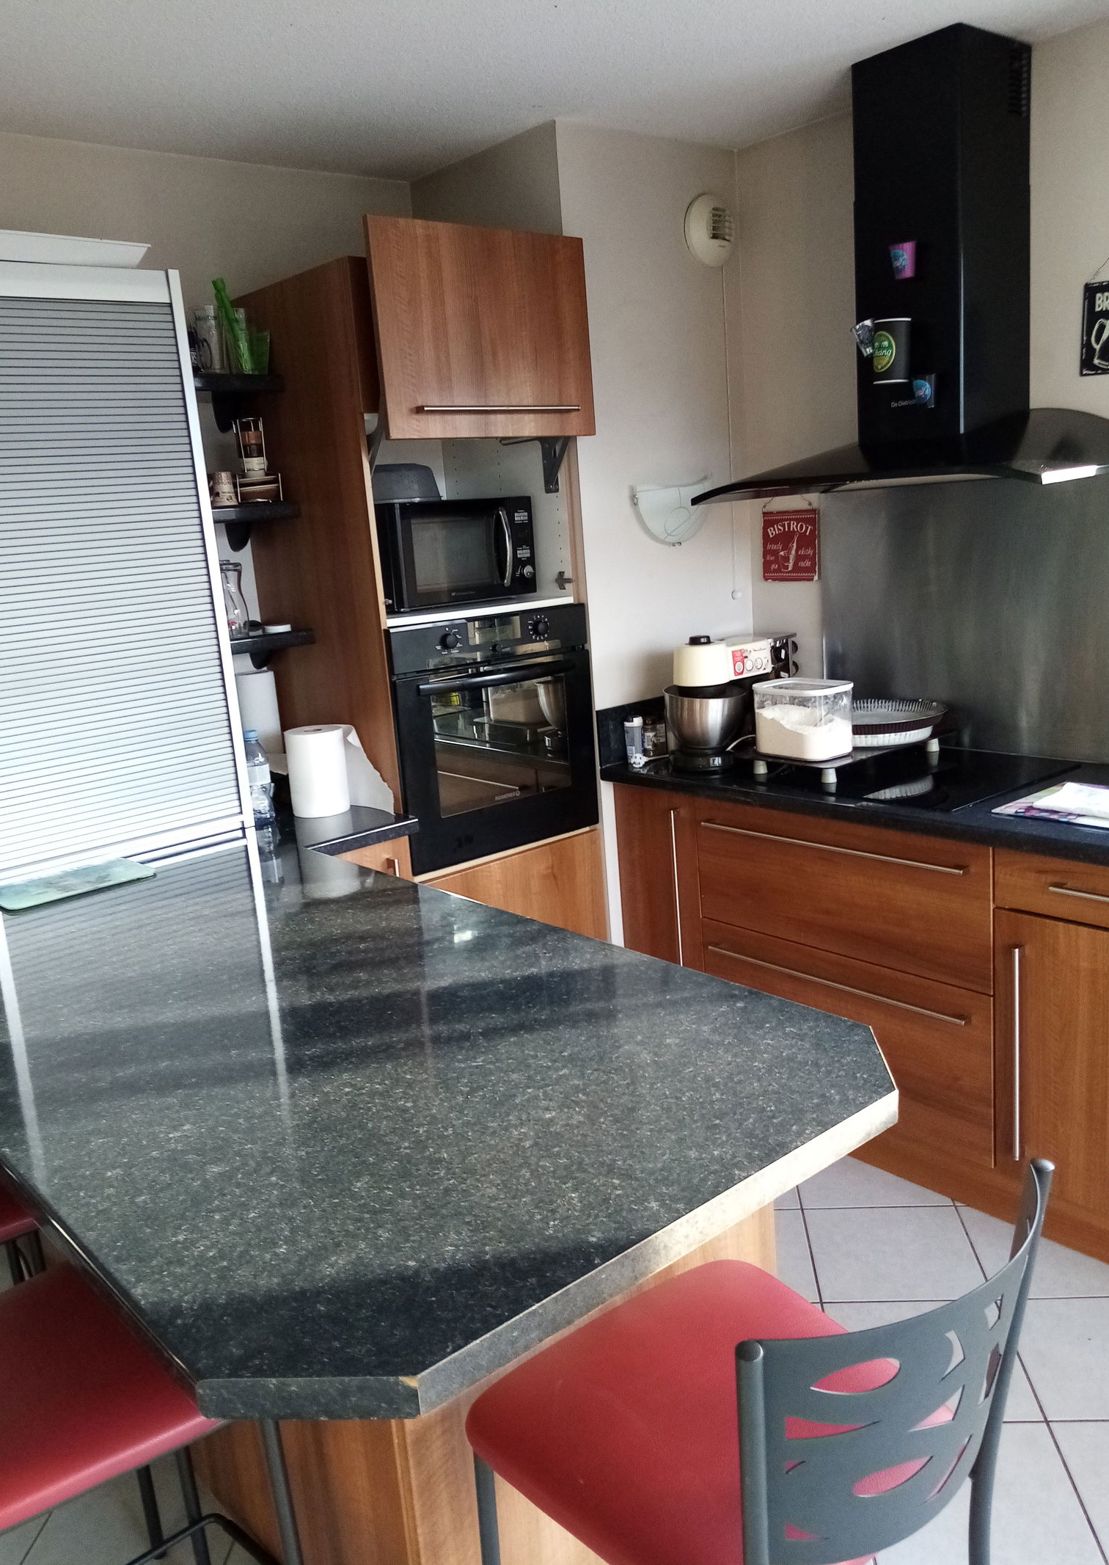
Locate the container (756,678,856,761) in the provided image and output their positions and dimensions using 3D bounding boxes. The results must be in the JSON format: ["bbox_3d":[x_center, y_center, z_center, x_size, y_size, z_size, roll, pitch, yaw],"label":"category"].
[{"bbox_3d":[0.624,-0.158,2.955,0.168,0.173,0.225,-13,15,-36],"label":"container"}]

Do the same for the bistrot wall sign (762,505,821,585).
[{"bbox_3d":[0.678,-0.682,3.393,0.010,0.203,0.195,-14,15,-38],"label":"bistrot wall sign"}]

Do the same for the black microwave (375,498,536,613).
[{"bbox_3d":[-0.350,-0.595,3.051,0.360,0.255,0.475,6,16,41],"label":"black microwave"}]

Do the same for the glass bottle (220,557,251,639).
[{"bbox_3d":[-0.818,-0.460,2.940,0.090,0.197,0.090,-14,15,-38],"label":"glass bottle"}]

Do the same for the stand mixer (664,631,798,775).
[{"bbox_3d":[0.456,-0.232,3.175,0.385,0.342,0.225,-14,15,-38],"label":"stand mixer"}]

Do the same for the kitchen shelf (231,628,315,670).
[{"bbox_3d":[-0.821,-0.324,3.015,0.320,0.105,0.290,-14,15,-38],"label":"kitchen shelf"}]

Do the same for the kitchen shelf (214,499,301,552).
[{"bbox_3d":[-0.845,-0.629,2.950,0.320,0.103,0.290,-14,15,-38],"label":"kitchen shelf"}]

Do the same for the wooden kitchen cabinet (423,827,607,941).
[{"bbox_3d":[-0.287,0.474,3.343,0.600,0.680,0.590,-14,15,-38],"label":"wooden kitchen cabinet"}]

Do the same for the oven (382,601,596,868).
[{"bbox_3d":[-0.318,-0.148,3.181,0.596,0.598,0.550,-14,15,-38],"label":"oven"}]

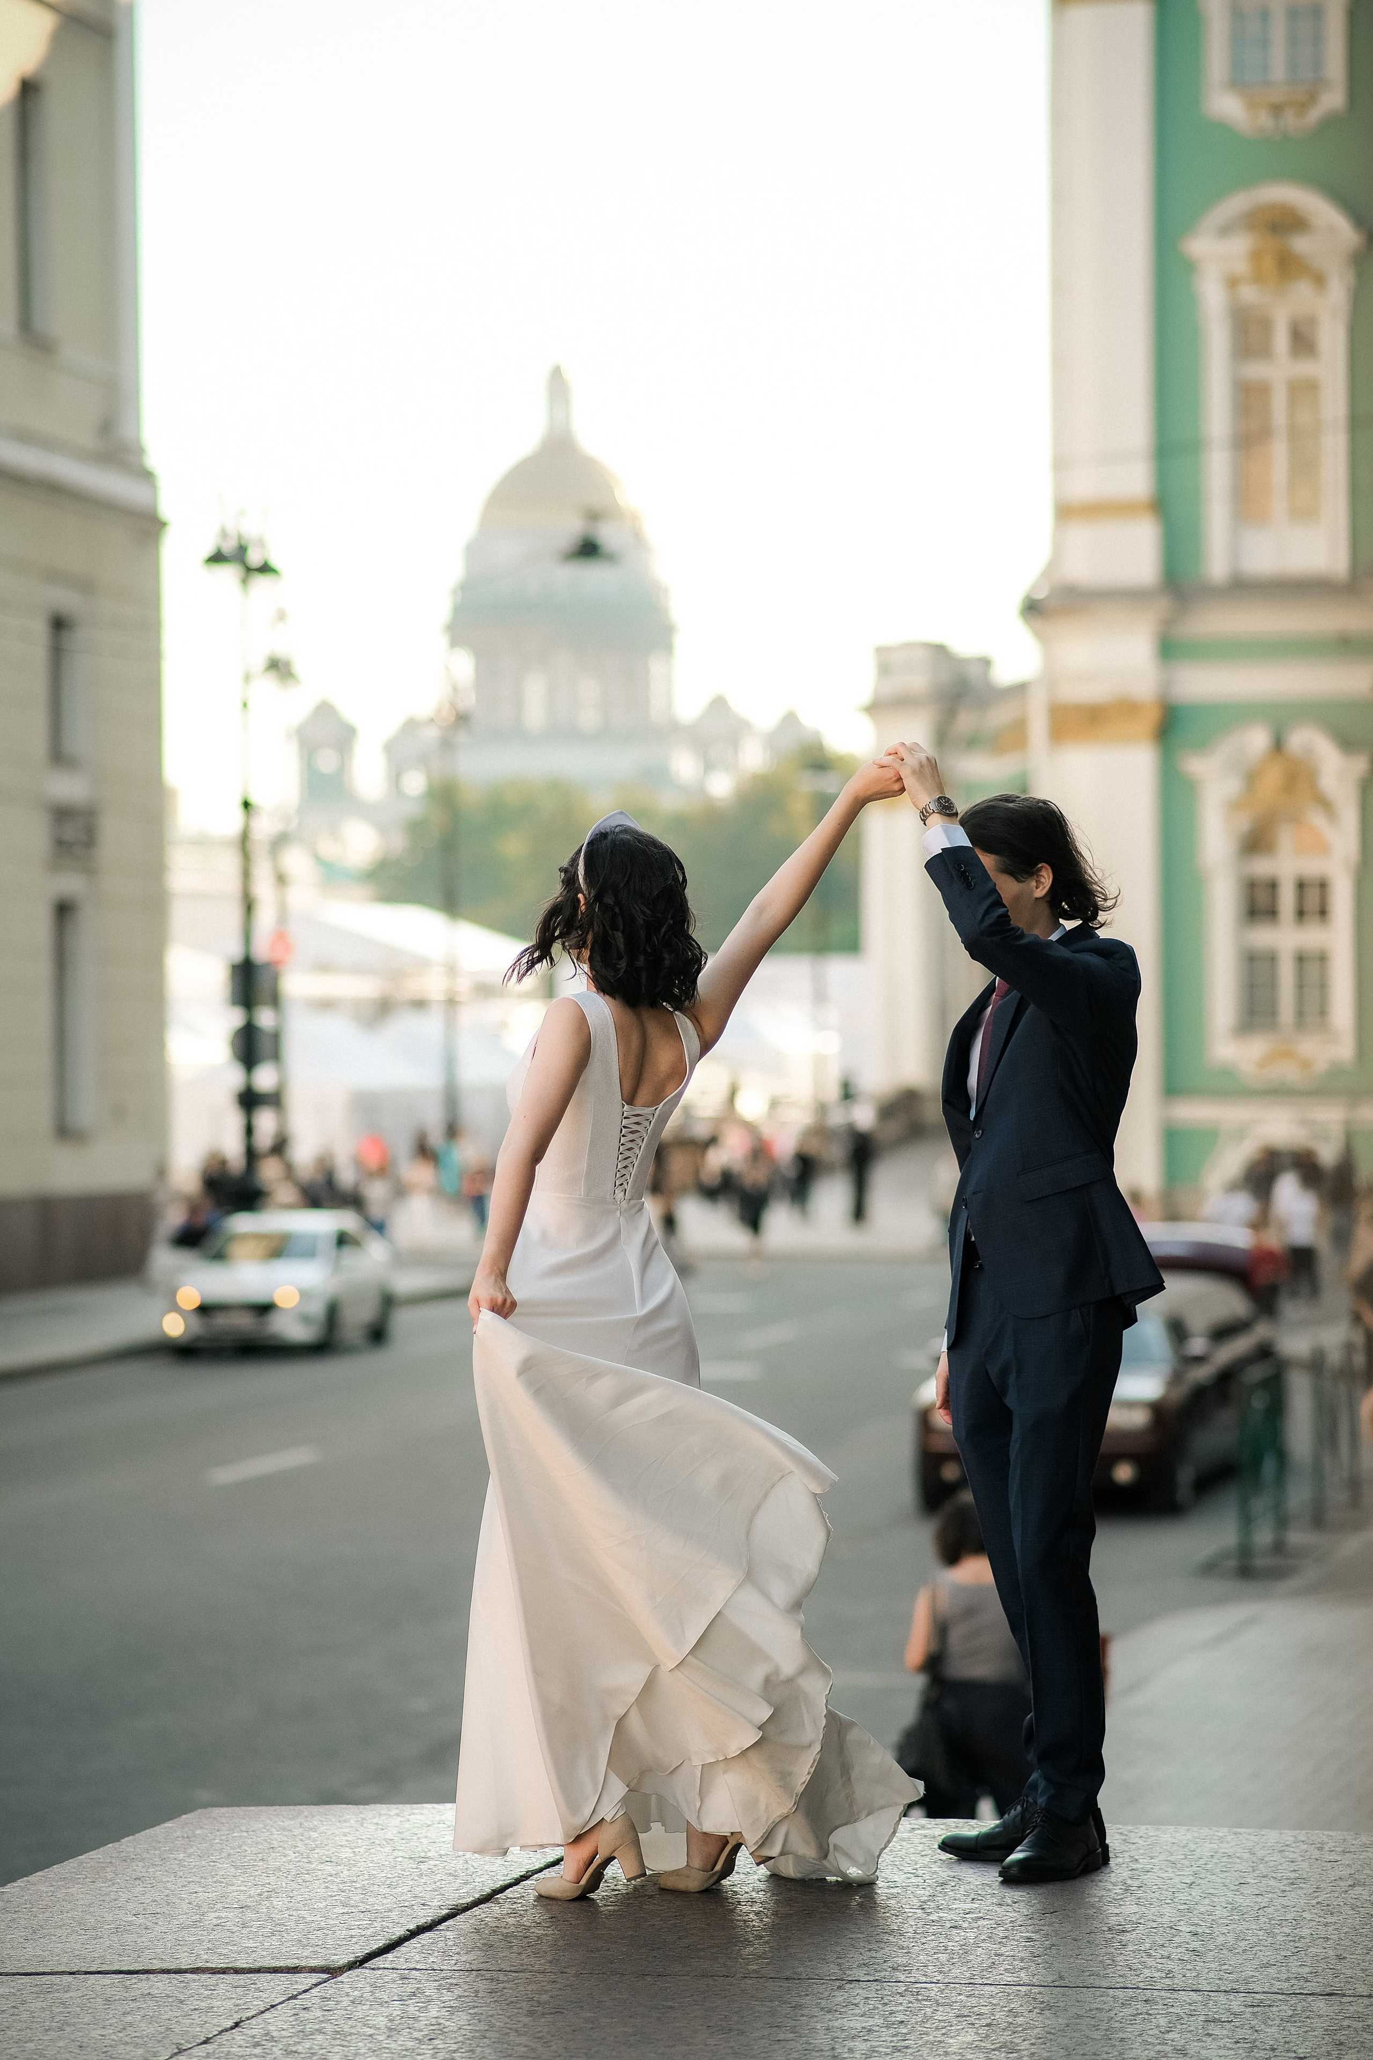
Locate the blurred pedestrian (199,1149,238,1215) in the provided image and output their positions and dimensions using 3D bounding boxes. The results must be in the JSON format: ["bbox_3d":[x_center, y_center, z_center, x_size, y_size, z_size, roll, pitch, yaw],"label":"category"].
[{"bbox_3d":[-6.949,2.689,108.984,0.500,1.700,0.360,0,-1,0],"label":"blurred pedestrian"}]

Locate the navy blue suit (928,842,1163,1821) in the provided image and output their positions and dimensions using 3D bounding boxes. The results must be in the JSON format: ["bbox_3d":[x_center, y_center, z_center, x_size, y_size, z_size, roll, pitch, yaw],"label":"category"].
[{"bbox_3d":[0.602,0.504,12.270,0.400,1.630,0.480,0,0,-32],"label":"navy blue suit"}]

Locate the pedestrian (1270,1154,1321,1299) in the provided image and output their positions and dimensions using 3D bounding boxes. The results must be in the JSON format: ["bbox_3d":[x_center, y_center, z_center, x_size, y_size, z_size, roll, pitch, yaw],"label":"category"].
[{"bbox_3d":[7.248,2.361,87.000,0.500,1.720,0.360,0,-1,0],"label":"pedestrian"}]

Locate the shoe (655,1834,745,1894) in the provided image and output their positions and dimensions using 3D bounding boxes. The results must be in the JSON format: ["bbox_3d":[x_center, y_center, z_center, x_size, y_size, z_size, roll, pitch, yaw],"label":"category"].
[{"bbox_3d":[0.032,1.357,12.000,0.195,0.130,0.077,-1,-1,18],"label":"shoe"}]

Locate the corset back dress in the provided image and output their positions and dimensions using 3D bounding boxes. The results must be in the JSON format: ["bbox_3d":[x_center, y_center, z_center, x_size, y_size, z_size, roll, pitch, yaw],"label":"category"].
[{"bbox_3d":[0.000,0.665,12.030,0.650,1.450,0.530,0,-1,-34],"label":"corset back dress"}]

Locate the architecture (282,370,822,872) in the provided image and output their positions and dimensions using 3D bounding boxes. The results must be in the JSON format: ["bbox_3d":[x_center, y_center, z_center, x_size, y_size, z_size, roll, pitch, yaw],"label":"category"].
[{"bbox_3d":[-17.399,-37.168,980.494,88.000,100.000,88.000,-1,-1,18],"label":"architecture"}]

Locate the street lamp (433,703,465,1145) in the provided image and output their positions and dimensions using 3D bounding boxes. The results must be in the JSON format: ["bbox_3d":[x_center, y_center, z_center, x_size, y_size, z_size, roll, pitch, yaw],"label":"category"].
[{"bbox_3d":[-4.399,-1.211,135.028,0.750,10.100,0.750,0,-1,0],"label":"street lamp"}]

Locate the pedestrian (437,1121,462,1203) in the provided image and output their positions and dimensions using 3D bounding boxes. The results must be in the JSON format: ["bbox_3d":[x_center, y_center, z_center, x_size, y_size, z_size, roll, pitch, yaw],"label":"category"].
[{"bbox_3d":[-3.813,2.347,118.000,0.450,1.670,0.320,0,0,-37],"label":"pedestrian"}]

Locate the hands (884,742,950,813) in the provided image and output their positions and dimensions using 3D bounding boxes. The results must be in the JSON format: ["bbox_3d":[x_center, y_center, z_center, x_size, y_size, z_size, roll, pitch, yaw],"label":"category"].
[{"bbox_3d":[0.379,-0.419,12.100,0.120,0.120,0.100,0,0,0],"label":"hands"}]

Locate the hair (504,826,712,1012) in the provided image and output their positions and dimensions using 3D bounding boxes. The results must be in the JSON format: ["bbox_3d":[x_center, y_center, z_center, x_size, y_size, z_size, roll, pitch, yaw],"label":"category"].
[{"bbox_3d":[-0.126,-0.184,11.900,0.290,0.300,0.260,0,0,-25],"label":"hair"}]

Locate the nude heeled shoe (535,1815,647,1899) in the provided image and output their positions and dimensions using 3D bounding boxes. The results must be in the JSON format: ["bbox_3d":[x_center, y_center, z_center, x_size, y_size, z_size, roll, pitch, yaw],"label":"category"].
[{"bbox_3d":[-0.155,1.353,11.970,0.195,0.135,0.077,-1,-1,18],"label":"nude heeled shoe"}]

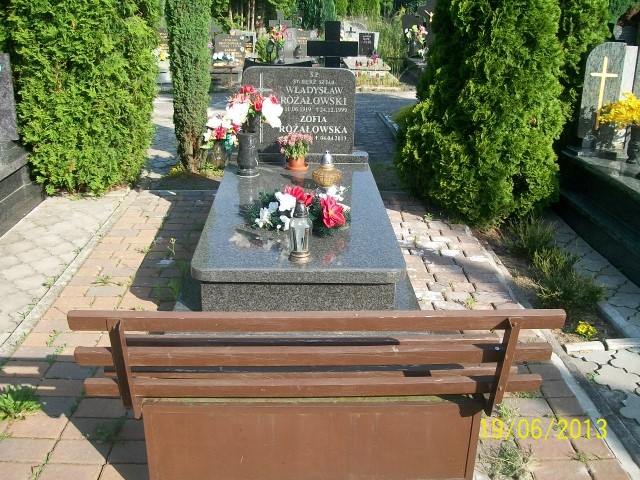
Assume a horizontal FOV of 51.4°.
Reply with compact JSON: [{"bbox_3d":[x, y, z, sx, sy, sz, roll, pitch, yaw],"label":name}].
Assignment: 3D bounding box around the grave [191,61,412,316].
[{"bbox_3d":[-0.120,-0.424,3.903,1.050,0.930,2.180,0,21,-2],"label":"grave"}]

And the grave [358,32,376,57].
[{"bbox_3d":[0.849,-3.497,11.969,0.300,0.430,0.100,0,21,-2],"label":"grave"}]

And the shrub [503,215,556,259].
[{"bbox_3d":[1.241,-0.045,3.982,0.300,0.210,0.280,0,21,-2],"label":"shrub"}]

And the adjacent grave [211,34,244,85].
[{"bbox_3d":[-1.599,-3.084,11.195,0.760,0.660,1.700,0,21,-2],"label":"adjacent grave"}]

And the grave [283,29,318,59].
[{"bbox_3d":[-0.347,-3.483,11.831,0.650,0.530,0.200,0,21,-2],"label":"grave"}]

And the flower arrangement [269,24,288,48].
[{"bbox_3d":[-0.694,-3.392,11.105,0.340,0.390,0.300,0,21,-2],"label":"flower arrangement"}]

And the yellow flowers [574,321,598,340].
[{"bbox_3d":[1.204,0.398,3.005,0.100,0.080,0.100,0,21,-2],"label":"yellow flowers"}]

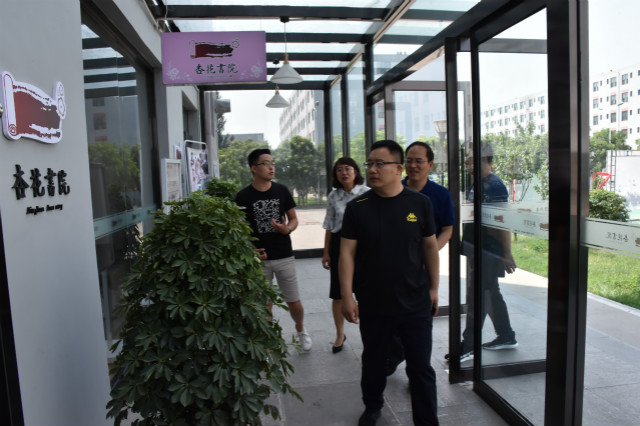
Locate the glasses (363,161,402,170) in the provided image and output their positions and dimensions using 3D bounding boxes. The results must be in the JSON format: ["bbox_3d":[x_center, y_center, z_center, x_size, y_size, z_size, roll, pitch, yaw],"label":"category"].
[{"bbox_3d":[0.354,-0.259,2.630,0.148,0.045,0.145,-7,7,-43],"label":"glasses"}]

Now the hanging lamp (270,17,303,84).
[{"bbox_3d":[-0.319,-1.514,4.531,0.305,0.612,0.305,-3,5,-8],"label":"hanging lamp"}]

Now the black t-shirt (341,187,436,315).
[{"bbox_3d":[0.386,0.206,2.710,0.525,0.690,0.310,-2,5,0],"label":"black t-shirt"}]

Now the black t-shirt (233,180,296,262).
[{"bbox_3d":[-0.453,0.071,4.020,0.510,0.635,0.270,-3,5,-13],"label":"black t-shirt"}]

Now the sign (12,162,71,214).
[{"bbox_3d":[-1.470,-0.127,2.547,0.025,0.250,0.709,-3,5,-8],"label":"sign"}]

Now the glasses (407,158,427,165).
[{"bbox_3d":[0.673,-0.349,3.270,0.140,0.040,0.142,2,6,38],"label":"glasses"}]

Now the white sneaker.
[{"bbox_3d":[-0.147,1.132,4.340,0.107,0.110,0.285,-3,5,-11],"label":"white sneaker"}]

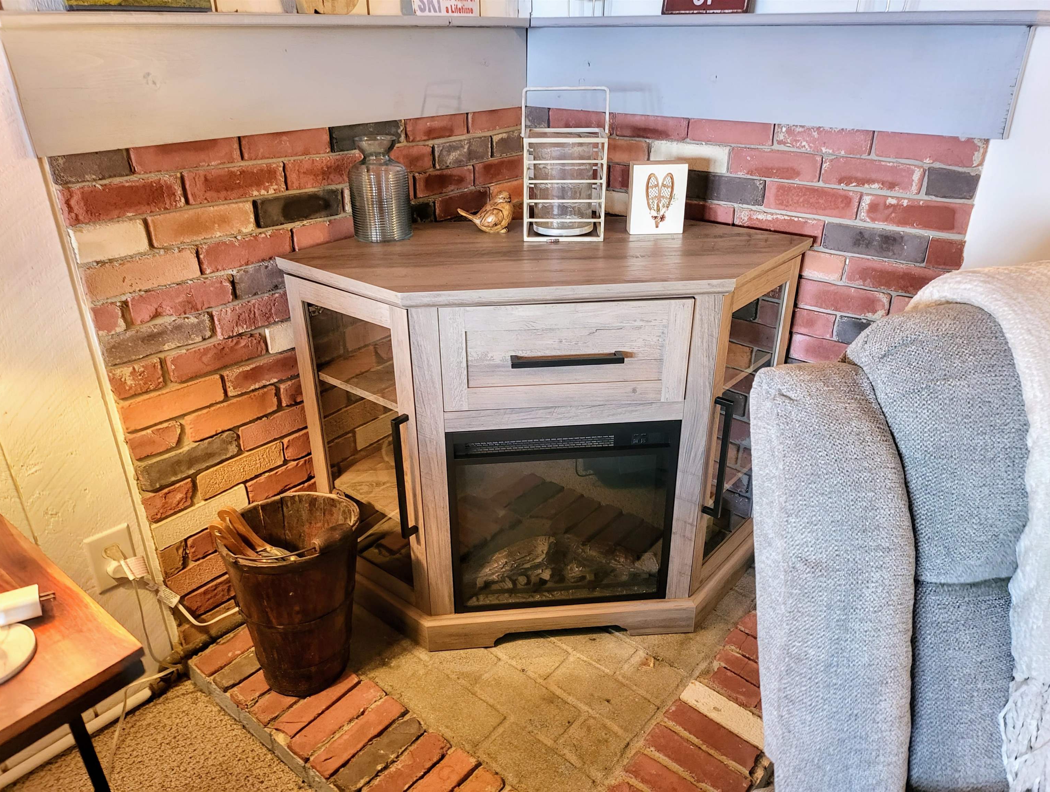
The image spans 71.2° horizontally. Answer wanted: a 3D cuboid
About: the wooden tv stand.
[{"bbox_3d":[0.057,0.062,1.654,1.086,0.805,0.519,-3,26,-5],"label":"wooden tv stand"}]

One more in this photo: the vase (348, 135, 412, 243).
[{"bbox_3d":[-0.304,-0.435,1.534,0.121,0.201,0.121,-3,26,-5],"label":"vase"}]

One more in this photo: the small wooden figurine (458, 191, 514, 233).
[{"bbox_3d":[-0.085,-0.402,1.595,0.122,0.085,0.056,2,26,4],"label":"small wooden figurine"}]

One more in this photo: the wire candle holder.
[{"bbox_3d":[0.084,-0.490,1.537,0.177,0.291,0.172,1,26,3],"label":"wire candle holder"}]

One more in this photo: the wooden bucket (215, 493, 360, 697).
[{"bbox_3d":[-0.450,0.409,1.473,0.260,0.345,0.260,-3,26,-5],"label":"wooden bucket"}]

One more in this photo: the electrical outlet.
[{"bbox_3d":[-0.746,0.296,1.329,0.010,0.117,0.072,19,32,35],"label":"electrical outlet"}]

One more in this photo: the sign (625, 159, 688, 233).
[{"bbox_3d":[0.280,-0.420,1.557,0.113,0.144,0.041,-2,26,-2],"label":"sign"}]

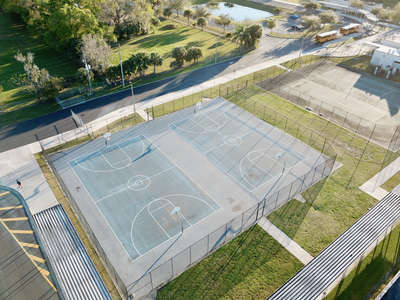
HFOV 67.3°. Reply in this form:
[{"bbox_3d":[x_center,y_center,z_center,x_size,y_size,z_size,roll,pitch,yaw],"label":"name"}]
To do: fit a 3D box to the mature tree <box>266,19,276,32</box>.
[{"bbox_3d":[29.102,-50.589,122.175,3.626,5.096,3.626,1,37,-1],"label":"mature tree"}]

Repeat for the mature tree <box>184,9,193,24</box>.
[{"bbox_3d":[-4.775,-56.274,127.369,3.332,6.076,3.332,1,37,-1],"label":"mature tree"}]

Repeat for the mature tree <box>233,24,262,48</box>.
[{"bbox_3d":[17.047,-41.133,108.504,10.710,7.430,10.710,1,36,0],"label":"mature tree"}]

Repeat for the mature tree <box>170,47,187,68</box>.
[{"bbox_3d":[-6.579,-28.648,92.159,4.890,5.930,4.890,1,36,0],"label":"mature tree"}]

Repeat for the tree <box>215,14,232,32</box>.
[{"bbox_3d":[9.750,-50.790,120.643,6.468,6.174,6.468,1,37,-1],"label":"tree"}]

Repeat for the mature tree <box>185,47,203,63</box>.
[{"bbox_3d":[-1.738,-29.637,93.750,5.274,4.975,5.274,1,37,-1],"label":"mature tree"}]

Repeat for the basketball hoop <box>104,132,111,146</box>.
[{"bbox_3d":[-17.622,-1.803,57.086,1.500,3.850,2.050,-24,44,-30],"label":"basketball hoop"}]

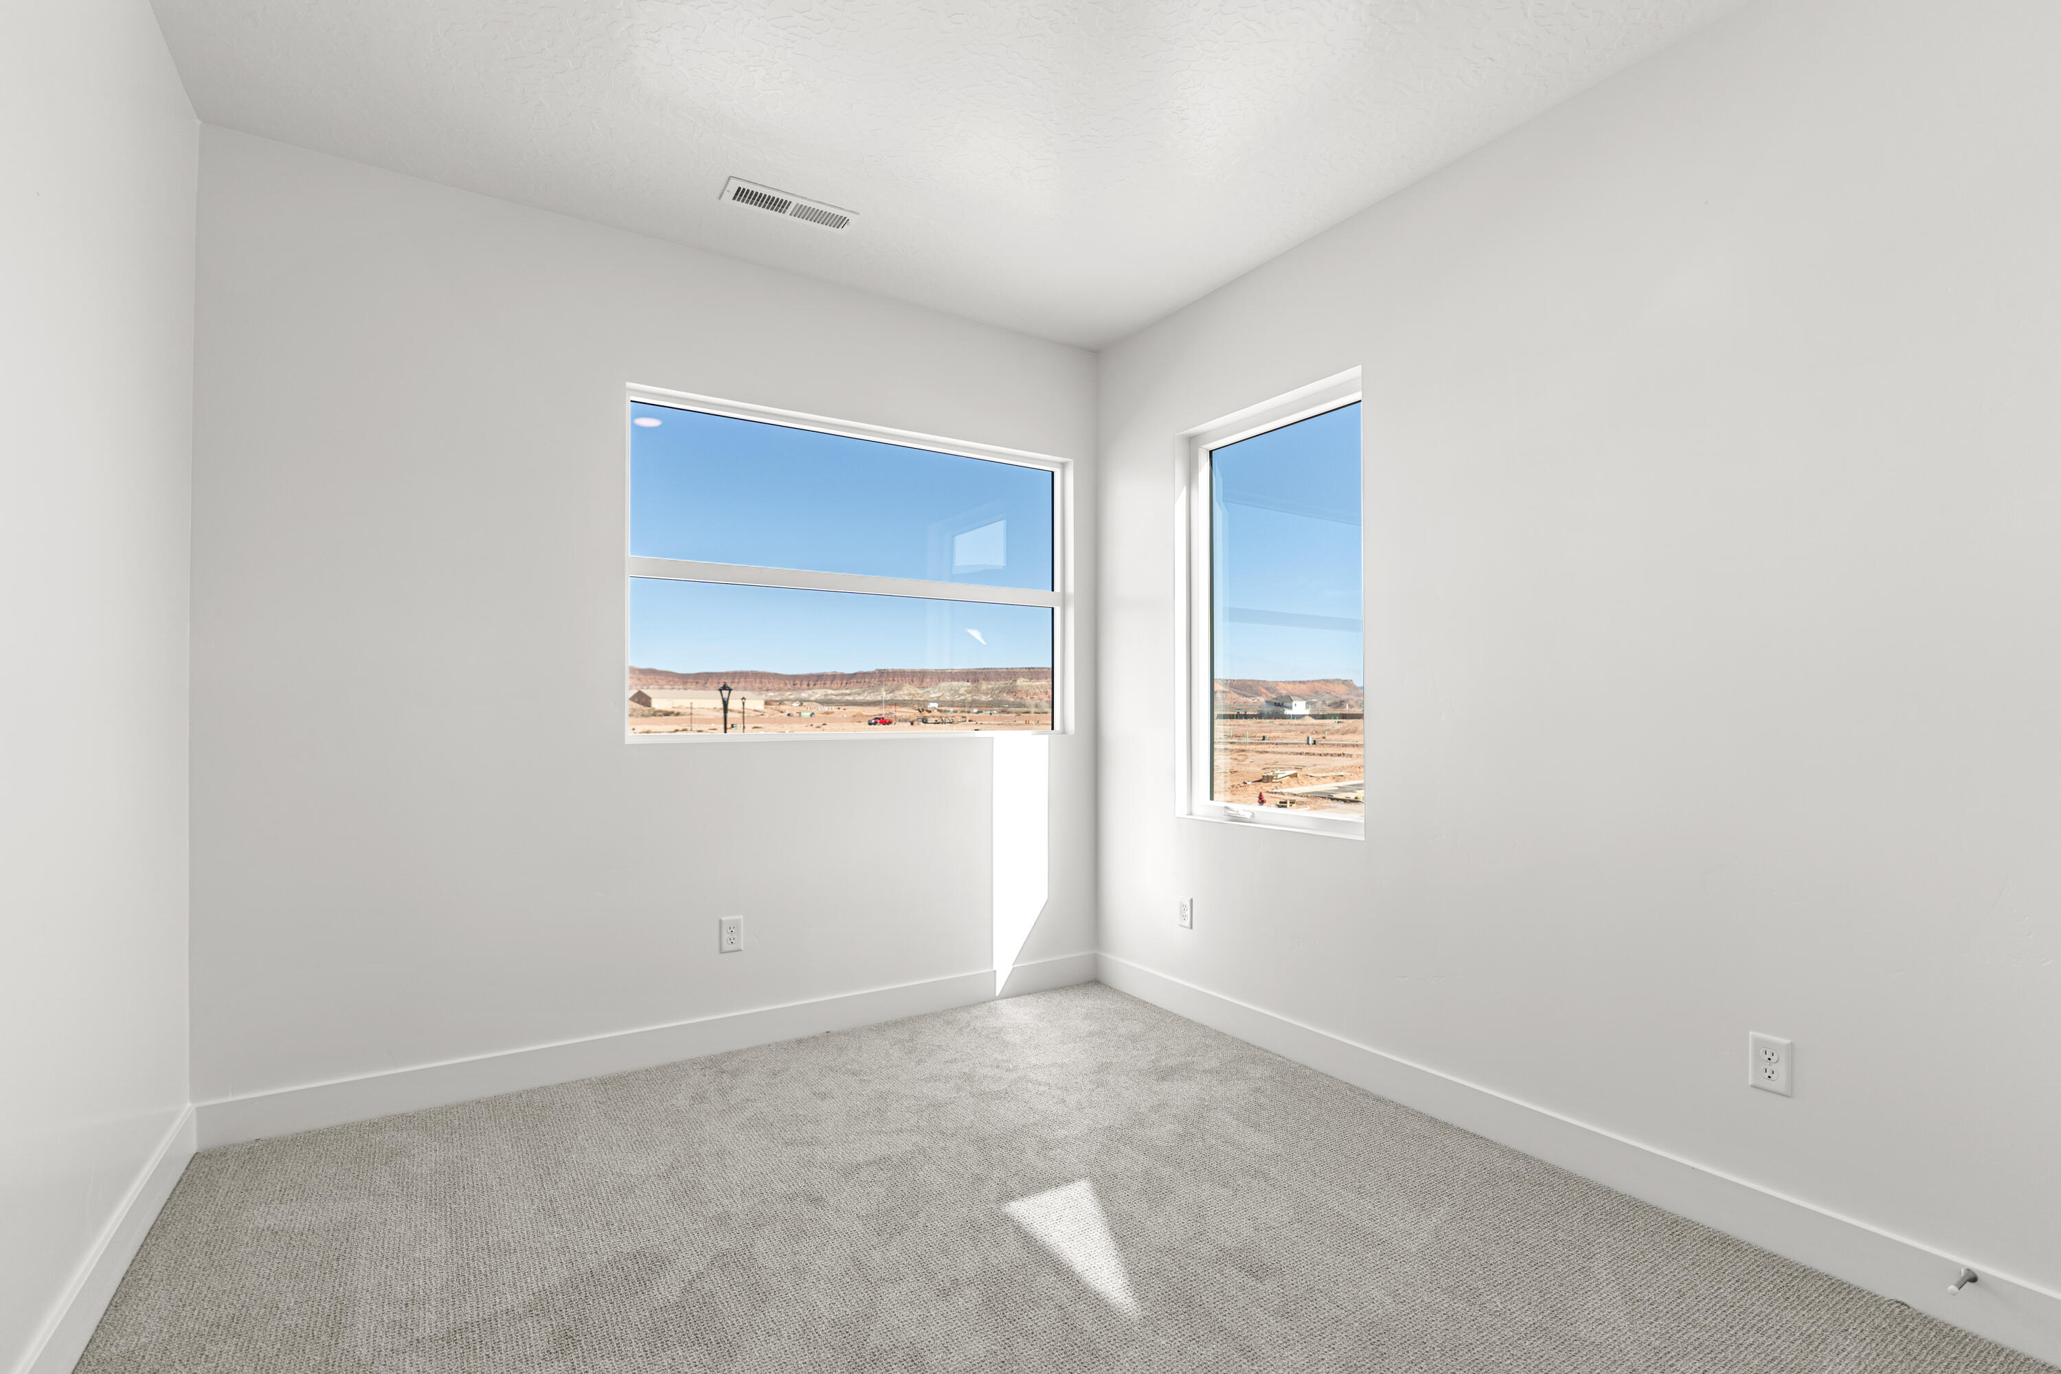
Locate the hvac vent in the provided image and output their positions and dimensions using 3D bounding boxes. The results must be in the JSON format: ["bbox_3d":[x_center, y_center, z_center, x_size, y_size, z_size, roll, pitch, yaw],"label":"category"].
[{"bbox_3d":[-0.745,-1.492,2.857,0.400,0.020,0.143,1,-2,-33],"label":"hvac vent"}]

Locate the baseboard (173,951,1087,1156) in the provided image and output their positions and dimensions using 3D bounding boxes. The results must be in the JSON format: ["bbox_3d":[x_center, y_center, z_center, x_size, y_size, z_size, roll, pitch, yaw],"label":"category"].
[{"bbox_3d":[-0.949,1.186,3.200,2.965,0.130,0.017,1,-2,-33],"label":"baseboard"}]

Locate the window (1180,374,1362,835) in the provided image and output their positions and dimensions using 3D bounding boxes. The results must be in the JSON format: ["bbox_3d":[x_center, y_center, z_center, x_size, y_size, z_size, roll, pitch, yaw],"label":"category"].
[{"bbox_3d":[0.850,-0.255,3.265,0.110,1.498,0.872,1,-2,-33],"label":"window"}]

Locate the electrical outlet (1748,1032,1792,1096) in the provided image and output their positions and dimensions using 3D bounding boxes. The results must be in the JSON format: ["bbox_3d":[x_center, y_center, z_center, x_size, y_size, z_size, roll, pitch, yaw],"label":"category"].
[{"bbox_3d":[1.596,0.816,1.977,0.009,0.118,0.074,1,-2,-33],"label":"electrical outlet"}]

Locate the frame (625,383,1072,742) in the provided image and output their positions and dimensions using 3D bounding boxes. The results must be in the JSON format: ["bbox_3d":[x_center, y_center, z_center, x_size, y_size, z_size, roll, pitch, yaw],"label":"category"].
[{"bbox_3d":[-0.595,-0.398,3.536,1.800,1.194,0.110,1,-2,-33],"label":"frame"}]

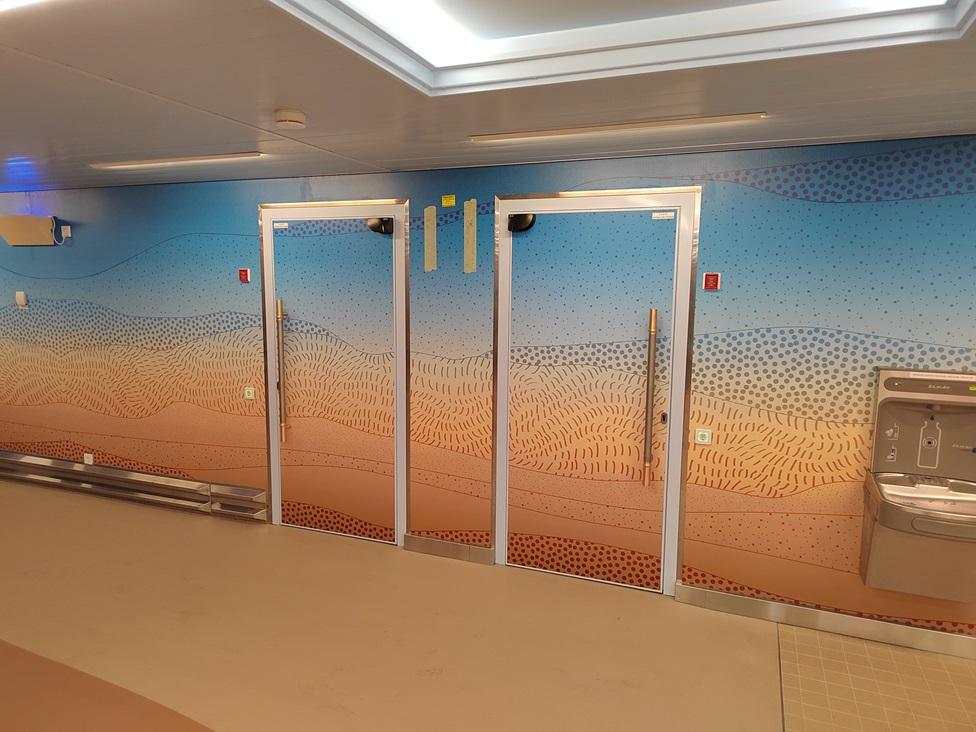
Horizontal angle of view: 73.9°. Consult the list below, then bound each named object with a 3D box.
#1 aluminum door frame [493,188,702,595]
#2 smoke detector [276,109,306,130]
[{"bbox_3d":[0.549,0.145,3.578,1.100,2.160,0.100,4,8,22],"label":"aluminum door frame"},{"bbox_3d":[-0.778,-0.973,2.566,0.110,0.048,0.110,4,8,22],"label":"smoke detector"}]

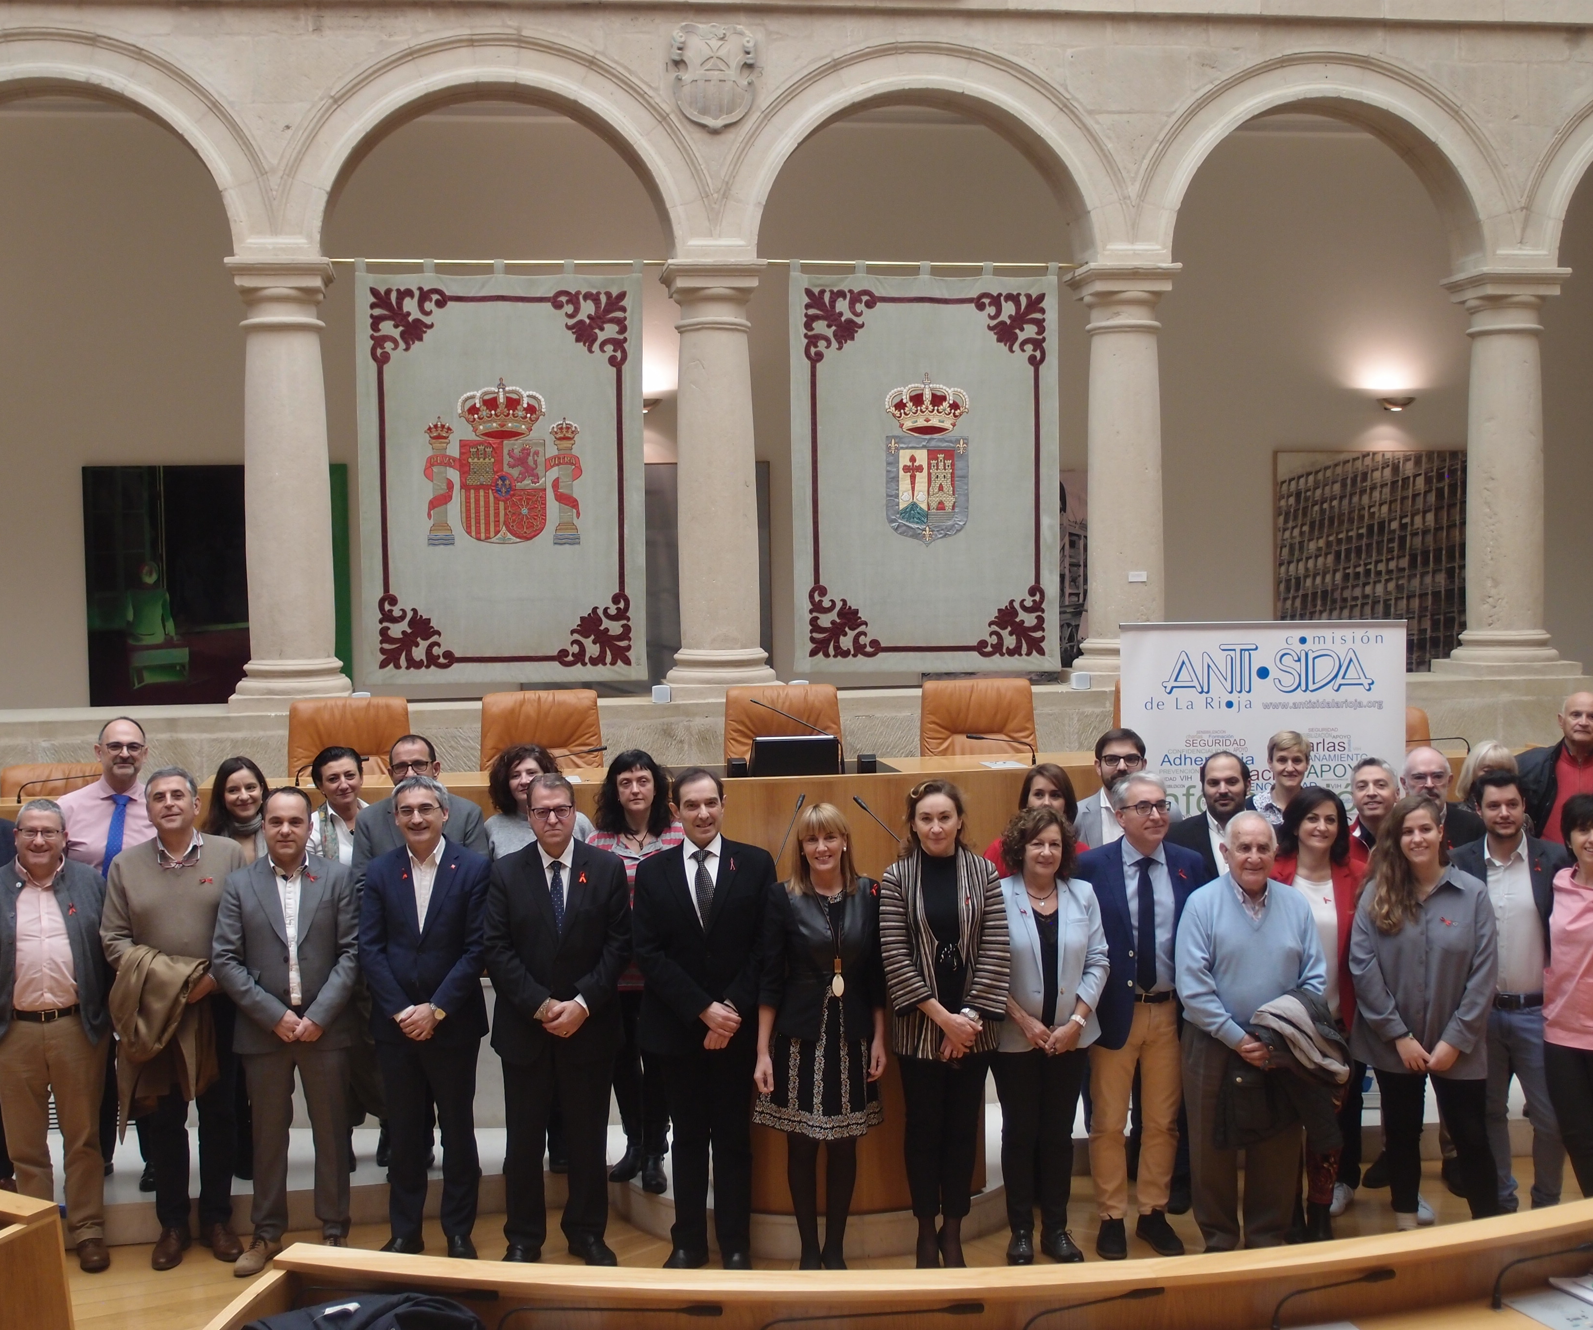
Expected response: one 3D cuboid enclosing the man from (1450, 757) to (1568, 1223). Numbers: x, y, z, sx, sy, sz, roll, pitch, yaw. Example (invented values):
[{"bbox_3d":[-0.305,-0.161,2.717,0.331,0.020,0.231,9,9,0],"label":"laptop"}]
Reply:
[{"bbox_3d":[2.698,1.250,7.326,0.560,1.713,0.360,0,3,14],"label":"man"}]

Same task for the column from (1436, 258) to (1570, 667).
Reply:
[{"bbox_3d":[4.342,-1.159,11.922,0.630,2.430,0.630,-1,3,-9],"label":"column"}]

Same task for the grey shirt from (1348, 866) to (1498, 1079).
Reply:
[{"bbox_3d":[2.394,1.174,7.450,0.540,0.790,0.330,0,3,11],"label":"grey shirt"}]

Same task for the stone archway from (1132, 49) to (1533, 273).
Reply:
[{"bbox_3d":[3.067,-2.932,11.548,2.370,1.252,0.500,-1,3,-8],"label":"stone archway"}]

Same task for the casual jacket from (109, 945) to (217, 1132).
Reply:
[{"bbox_3d":[-2.328,1.366,7.150,0.380,0.670,0.270,-2,3,-18],"label":"casual jacket"}]

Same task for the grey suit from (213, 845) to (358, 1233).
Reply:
[{"bbox_3d":[-1.862,1.398,7.099,0.530,1.444,0.340,-2,3,-15],"label":"grey suit"}]

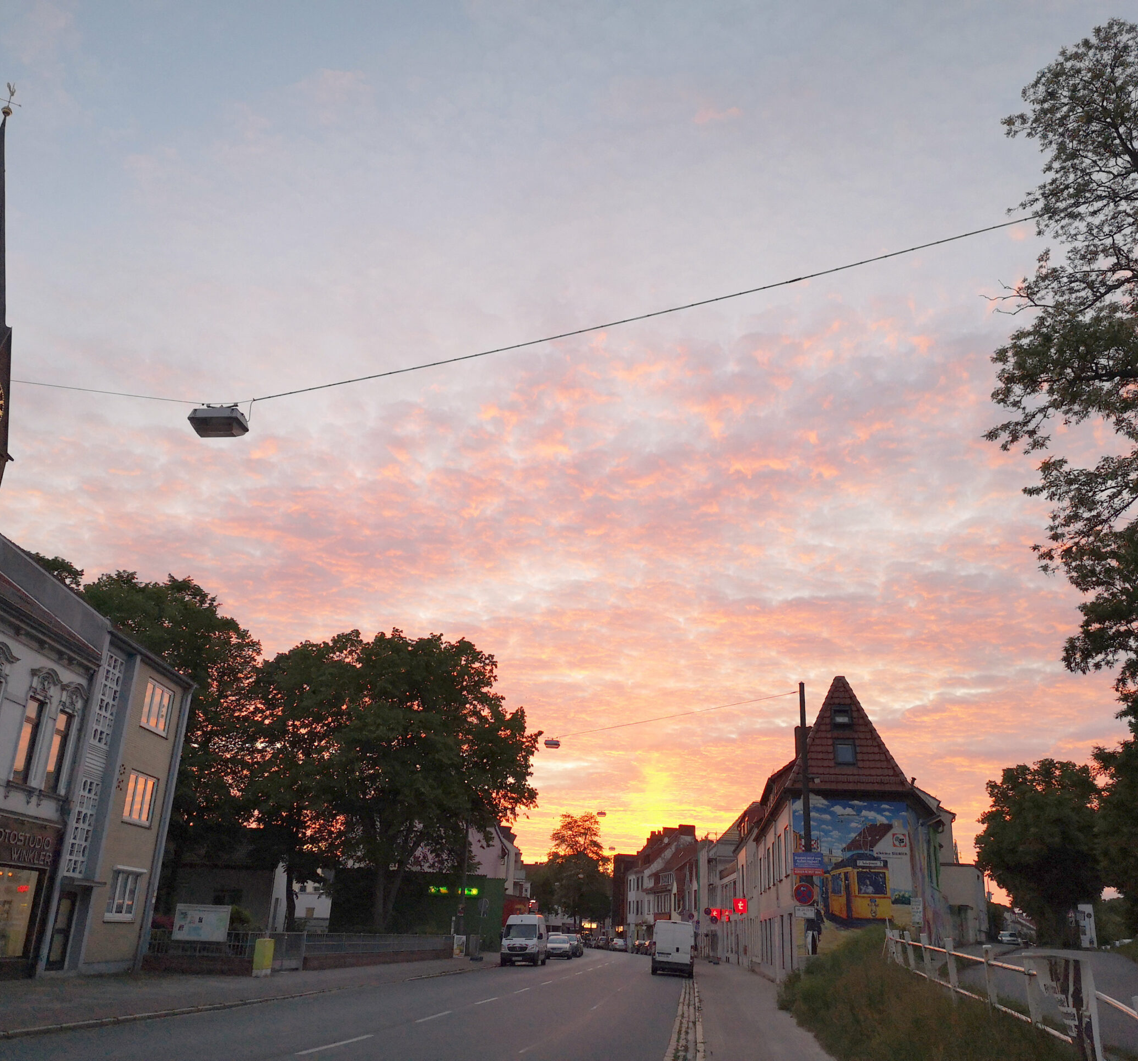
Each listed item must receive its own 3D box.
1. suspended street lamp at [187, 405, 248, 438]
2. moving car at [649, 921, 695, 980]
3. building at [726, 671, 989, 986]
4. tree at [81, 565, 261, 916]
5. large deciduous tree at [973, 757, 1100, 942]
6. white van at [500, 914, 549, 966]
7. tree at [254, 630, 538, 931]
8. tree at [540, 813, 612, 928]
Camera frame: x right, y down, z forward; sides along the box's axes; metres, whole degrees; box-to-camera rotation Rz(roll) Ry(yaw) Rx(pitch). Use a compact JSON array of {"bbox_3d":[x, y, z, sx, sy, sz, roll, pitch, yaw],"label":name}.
[{"bbox_3d":[-4.360,-1.364,13.771,0.635,0.270,0.347,1,-20,6],"label":"suspended street lamp"},{"bbox_3d":[5.240,20.850,55.110,2.050,2.500,5.500,1,-20,6],"label":"moving car"},{"bbox_3d":[12.816,14.633,50.188,8.200,11.400,20.000,-1,-20,9],"label":"building"},{"bbox_3d":[-18.148,9.686,48.301,8.524,16.410,8.524,10,-21,-19],"label":"tree"},{"bbox_3d":[33.003,22.523,77.546,8.263,12.915,8.263,-5,-22,22],"label":"large deciduous tree"},{"bbox_3d":[-2.261,22.292,60.180,2.000,2.650,5.700,1,-20,6],"label":"white van"},{"bbox_3d":[-8.790,13.298,57.266,14.688,16.644,13.954,6,-20,-7],"label":"tree"},{"bbox_3d":[0.887,48.784,154.683,10.082,17.898,10.082,2,-20,1],"label":"tree"}]

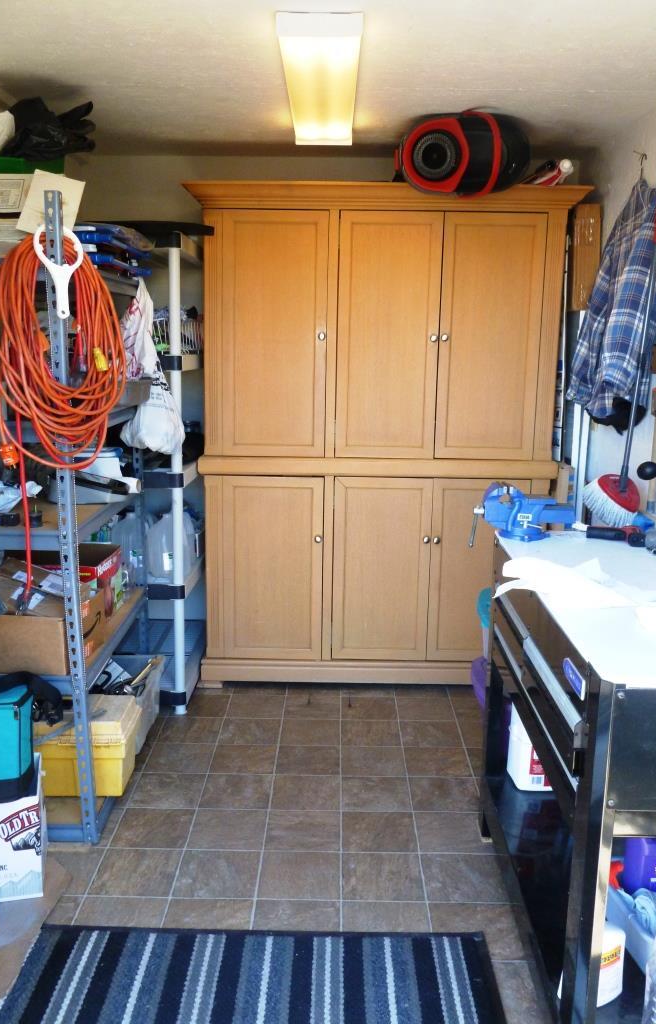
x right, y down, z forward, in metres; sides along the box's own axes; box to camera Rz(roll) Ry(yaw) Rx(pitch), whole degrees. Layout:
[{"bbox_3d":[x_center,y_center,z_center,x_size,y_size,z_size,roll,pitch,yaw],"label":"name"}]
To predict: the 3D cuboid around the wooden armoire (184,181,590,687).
[{"bbox_3d":[0.221,-0.290,3.659,1.570,2.066,0.620,1,11,1],"label":"wooden armoire"}]

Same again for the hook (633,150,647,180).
[{"bbox_3d":[1.147,-1.290,3.080,0.050,0.110,0.035,1,11,1],"label":"hook"}]

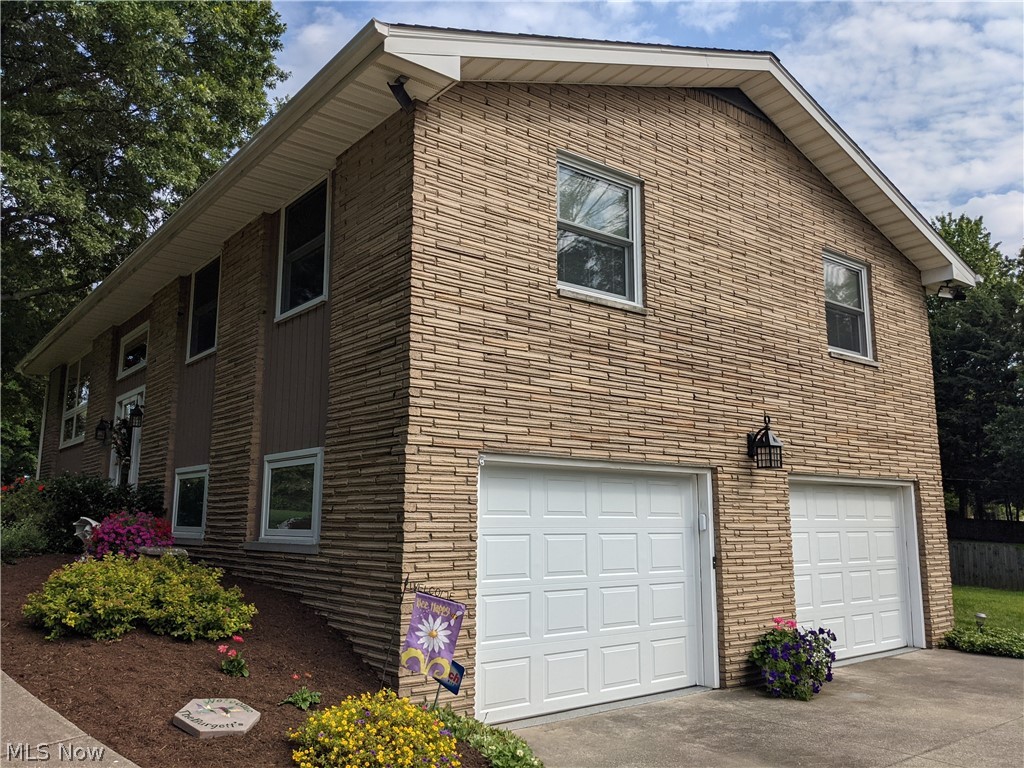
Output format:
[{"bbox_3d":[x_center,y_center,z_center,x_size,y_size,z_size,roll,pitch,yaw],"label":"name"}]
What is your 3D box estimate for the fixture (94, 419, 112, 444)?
[{"bbox_3d":[-6.622,0.771,12.947,0.260,0.450,0.200,8,-12,-38],"label":"fixture"}]

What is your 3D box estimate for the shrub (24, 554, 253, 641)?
[{"bbox_3d":[-2.637,1.517,5.700,1.500,0.570,1.000,4,-10,-24],"label":"shrub"}]

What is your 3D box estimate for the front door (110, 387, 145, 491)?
[{"bbox_3d":[-5.914,1.164,12.287,0.150,2.120,1.750,8,-12,-38],"label":"front door"}]

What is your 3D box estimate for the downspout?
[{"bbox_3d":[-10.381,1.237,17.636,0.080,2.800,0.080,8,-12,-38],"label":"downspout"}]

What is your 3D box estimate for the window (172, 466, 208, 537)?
[{"bbox_3d":[-3.784,1.405,9.484,0.110,0.800,1.280,8,-12,-38],"label":"window"}]

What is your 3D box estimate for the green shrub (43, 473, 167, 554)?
[{"bbox_3d":[-5.051,1.618,9.900,1.200,0.970,1.450,8,-12,-38],"label":"green shrub"}]

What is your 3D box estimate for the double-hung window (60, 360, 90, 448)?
[{"bbox_3d":[-8.532,0.342,15.713,0.110,1.700,2.550,8,-12,-38],"label":"double-hung window"}]

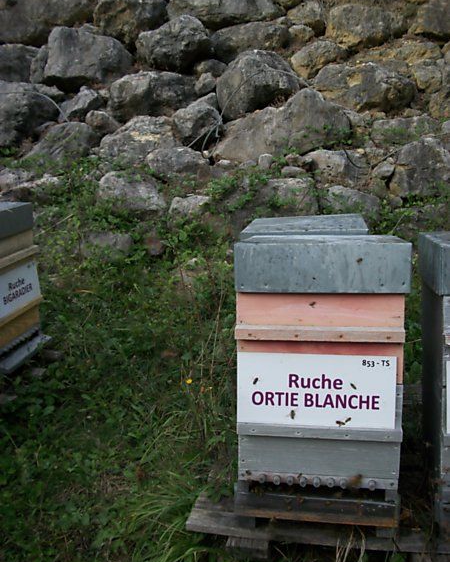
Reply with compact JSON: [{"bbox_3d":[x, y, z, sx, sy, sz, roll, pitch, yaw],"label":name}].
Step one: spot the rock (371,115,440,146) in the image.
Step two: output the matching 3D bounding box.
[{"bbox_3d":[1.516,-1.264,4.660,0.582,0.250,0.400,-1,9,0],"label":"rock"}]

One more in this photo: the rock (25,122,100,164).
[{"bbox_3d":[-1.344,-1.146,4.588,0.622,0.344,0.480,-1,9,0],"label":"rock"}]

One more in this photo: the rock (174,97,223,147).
[{"bbox_3d":[-0.269,-1.551,5.429,0.489,0.489,0.440,-1,7,-1],"label":"rock"}]

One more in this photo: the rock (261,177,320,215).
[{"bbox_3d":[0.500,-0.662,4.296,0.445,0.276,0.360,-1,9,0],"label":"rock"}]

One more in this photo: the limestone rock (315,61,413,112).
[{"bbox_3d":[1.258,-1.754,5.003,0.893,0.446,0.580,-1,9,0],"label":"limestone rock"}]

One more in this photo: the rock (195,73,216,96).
[{"bbox_3d":[-0.198,-1.995,5.632,0.223,0.223,0.201,-1,7,0],"label":"rock"}]

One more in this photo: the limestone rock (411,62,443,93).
[{"bbox_3d":[2.066,-2.087,5.687,0.328,0.328,0.295,0,7,6],"label":"limestone rock"}]

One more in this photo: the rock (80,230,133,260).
[{"bbox_3d":[-0.906,-0.271,4.239,0.389,0.278,0.296,-1,8,0],"label":"rock"}]

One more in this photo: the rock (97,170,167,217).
[{"bbox_3d":[-0.776,-0.726,4.606,0.570,0.438,0.459,-1,8,0],"label":"rock"}]

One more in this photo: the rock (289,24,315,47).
[{"bbox_3d":[0.831,-2.668,6.029,0.283,0.261,0.244,-1,7,2],"label":"rock"}]

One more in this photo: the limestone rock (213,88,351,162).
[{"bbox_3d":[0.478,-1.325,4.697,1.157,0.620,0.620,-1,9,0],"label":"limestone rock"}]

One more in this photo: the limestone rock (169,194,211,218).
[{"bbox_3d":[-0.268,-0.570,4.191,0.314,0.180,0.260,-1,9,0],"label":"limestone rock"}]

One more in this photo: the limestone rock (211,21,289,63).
[{"bbox_3d":[0.267,-2.604,6.056,0.834,0.504,0.631,-1,8,0],"label":"limestone rock"}]

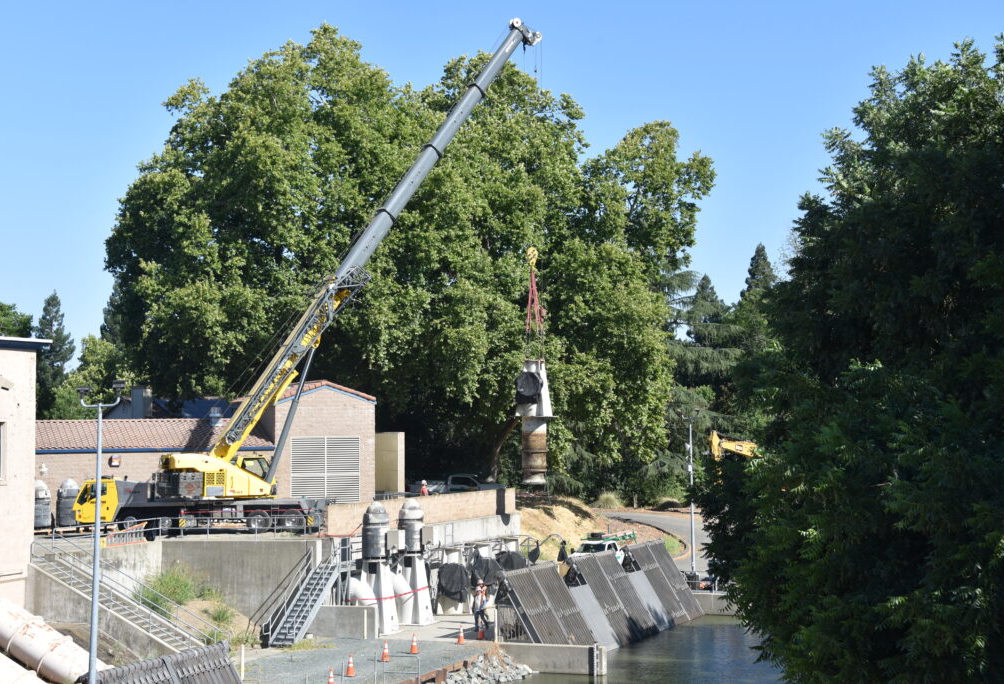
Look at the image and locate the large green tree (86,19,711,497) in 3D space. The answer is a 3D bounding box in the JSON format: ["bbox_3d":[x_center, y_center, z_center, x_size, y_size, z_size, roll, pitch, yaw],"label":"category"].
[{"bbox_3d":[-6.098,-5.179,121.980,39.425,31.492,27.000,0,-3,0],"label":"large green tree"}]

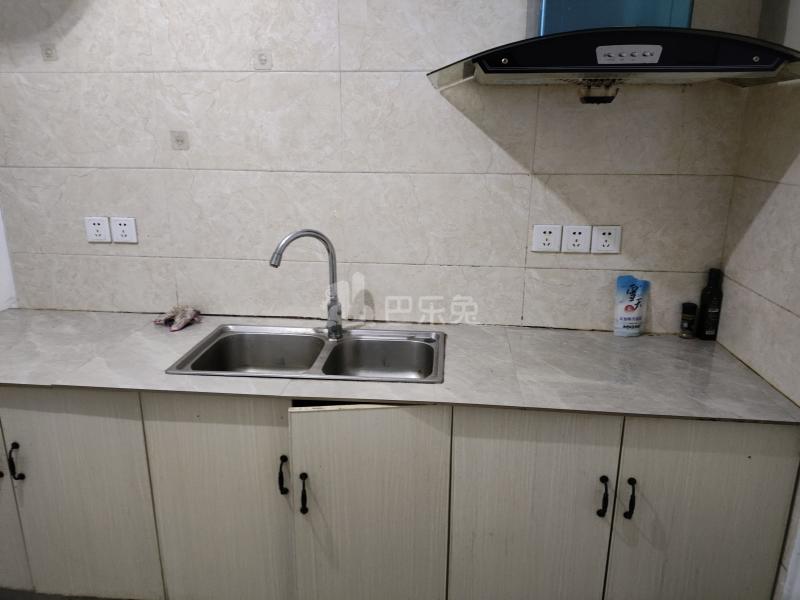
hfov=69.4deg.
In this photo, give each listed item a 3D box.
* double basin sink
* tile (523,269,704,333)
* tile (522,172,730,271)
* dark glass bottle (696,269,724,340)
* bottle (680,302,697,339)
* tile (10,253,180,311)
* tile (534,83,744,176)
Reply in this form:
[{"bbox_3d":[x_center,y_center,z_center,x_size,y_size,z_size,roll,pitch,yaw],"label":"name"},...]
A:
[{"bbox_3d":[-0.243,0.239,1.753,0.750,0.190,0.406,2,16,6],"label":"double basin sink"},{"bbox_3d":[0.711,0.003,1.885,0.603,0.206,0.010,2,16,6],"label":"tile"},{"bbox_3d":[0.713,-0.238,1.815,0.603,0.298,0.010,2,16,6],"label":"tile"},{"bbox_3d":[0.978,0.015,1.819,0.060,0.224,0.060,2,16,6],"label":"dark glass bottle"},{"bbox_3d":[0.927,0.069,1.848,0.045,0.104,0.045,2,16,6],"label":"bottle"},{"bbox_3d":[-1.086,-0.059,2.061,0.609,0.206,0.010,2,16,6],"label":"tile"},{"bbox_3d":[0.715,-0.526,1.731,0.603,0.301,0.010,2,16,6],"label":"tile"}]

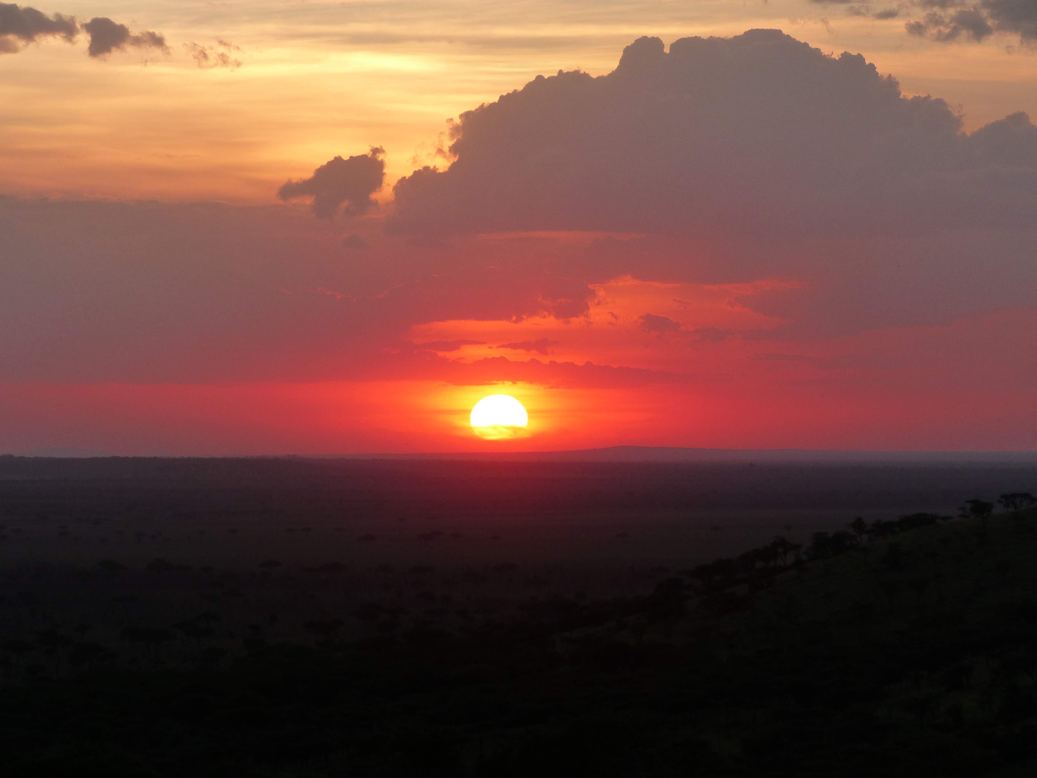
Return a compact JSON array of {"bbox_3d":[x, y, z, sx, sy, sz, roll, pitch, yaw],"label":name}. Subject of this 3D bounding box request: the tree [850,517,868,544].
[{"bbox_3d":[69.565,28.883,1250.000,3.750,5.500,3.750,0,-1,0],"label":"tree"}]

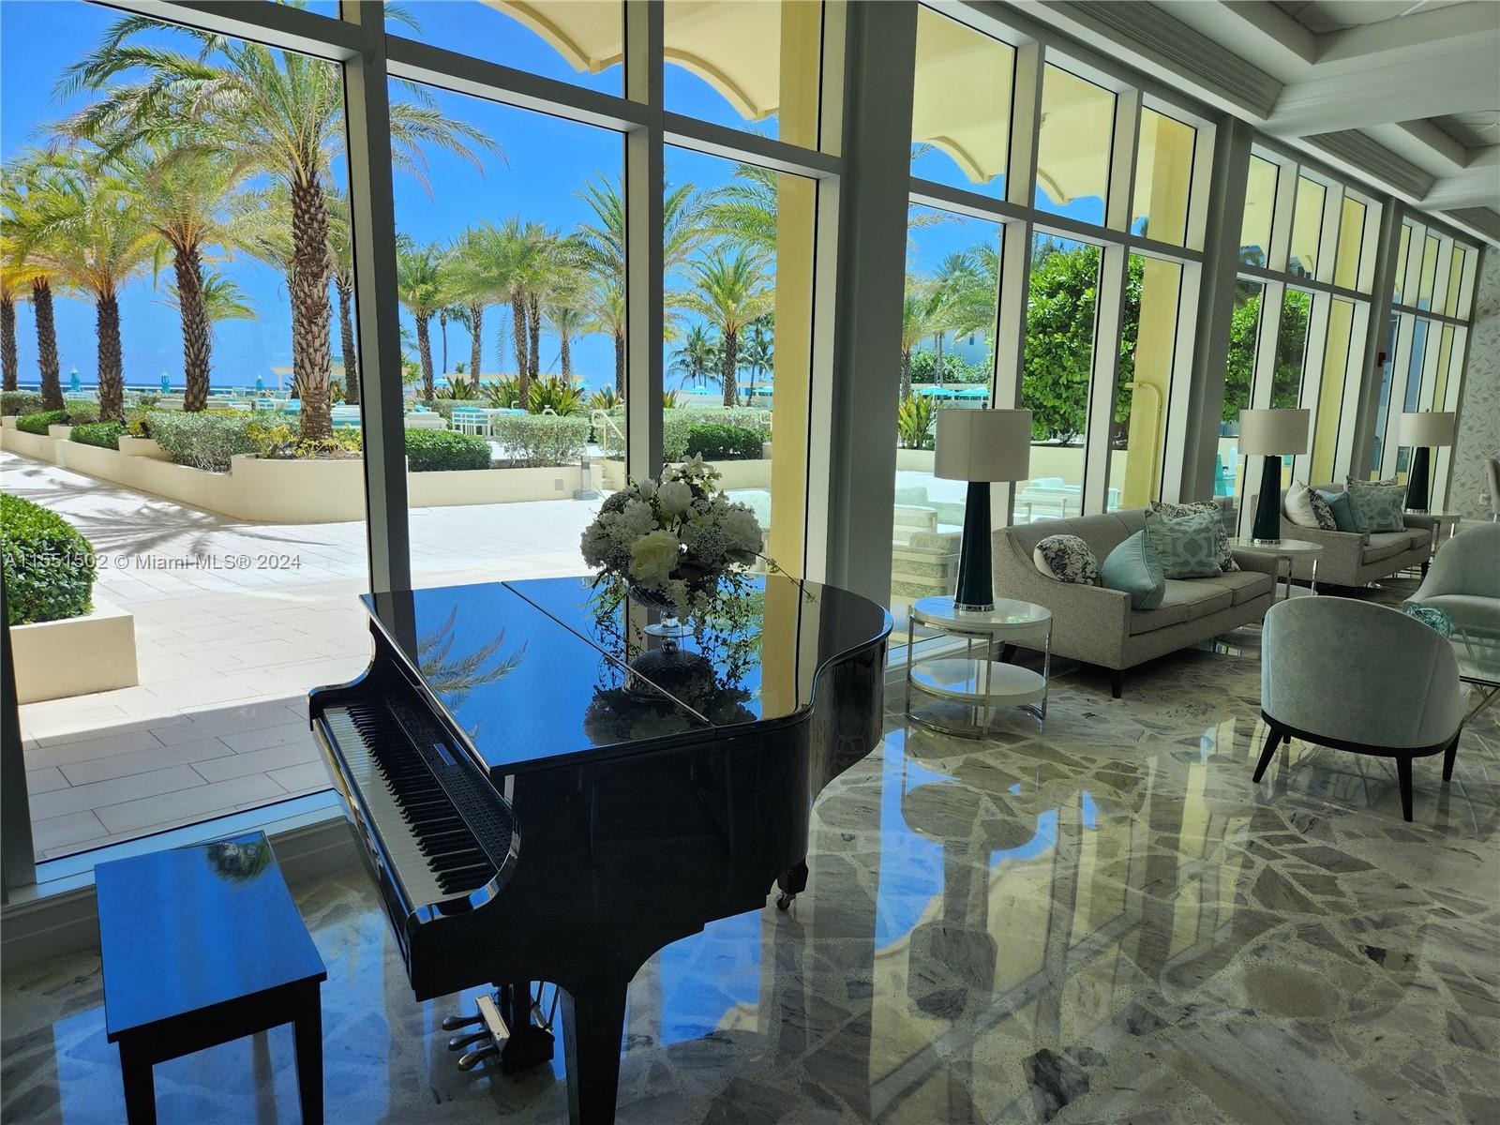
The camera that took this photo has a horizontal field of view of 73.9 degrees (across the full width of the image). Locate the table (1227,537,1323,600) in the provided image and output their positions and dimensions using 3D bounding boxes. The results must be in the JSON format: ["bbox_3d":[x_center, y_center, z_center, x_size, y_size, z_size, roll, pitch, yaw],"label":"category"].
[{"bbox_3d":[3.966,0.138,7.616,0.690,0.555,0.690,-8,13,-43],"label":"table"}]

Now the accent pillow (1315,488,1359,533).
[{"bbox_3d":[4.987,-0.395,8.428,0.160,0.460,0.460,-19,7,4],"label":"accent pillow"}]

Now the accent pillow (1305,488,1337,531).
[{"bbox_3d":[4.960,-0.422,8.690,0.190,0.450,0.450,-11,4,25],"label":"accent pillow"}]

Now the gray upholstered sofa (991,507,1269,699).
[{"bbox_3d":[2.486,0.169,6.345,2.090,0.850,0.850,-8,13,-42],"label":"gray upholstered sofa"}]

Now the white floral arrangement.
[{"bbox_3d":[-0.193,-0.061,2.520,0.471,0.430,0.424,1,10,0],"label":"white floral arrangement"}]

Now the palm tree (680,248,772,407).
[{"bbox_3d":[-0.731,-7.994,35.160,4.100,5.944,4.100,1,10,0],"label":"palm tree"}]

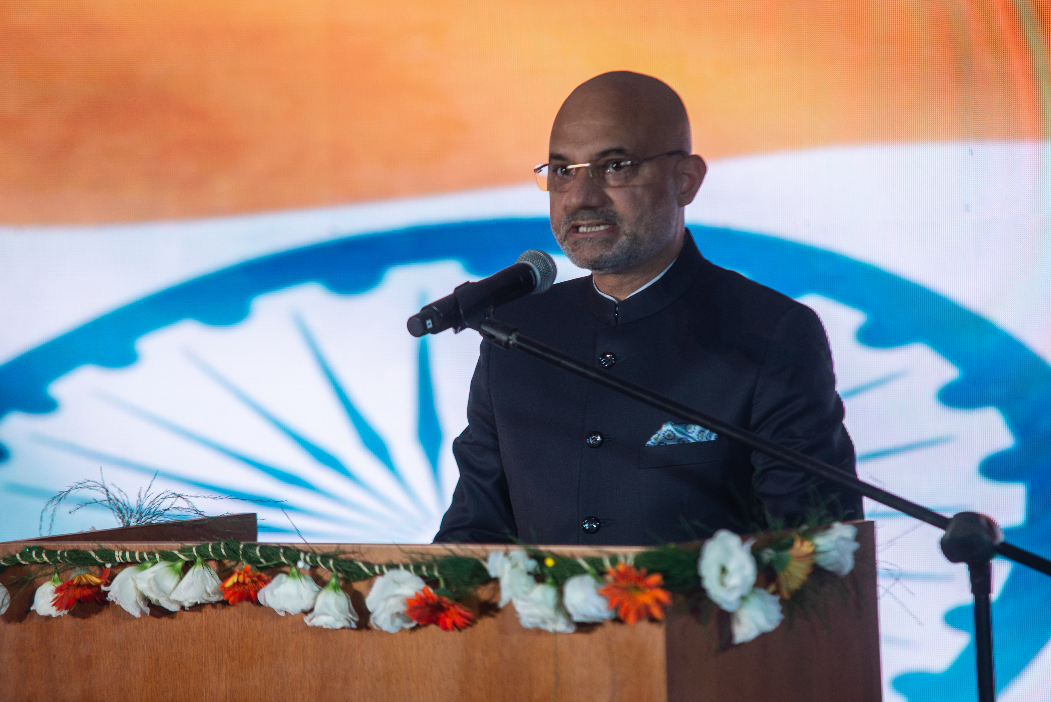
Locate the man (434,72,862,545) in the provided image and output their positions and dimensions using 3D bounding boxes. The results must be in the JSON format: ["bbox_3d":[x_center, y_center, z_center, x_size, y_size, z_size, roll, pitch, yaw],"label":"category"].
[{"bbox_3d":[0.148,0.547,6.860,0.550,1.750,0.380,0,2,28],"label":"man"}]

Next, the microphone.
[{"bbox_3d":[-0.048,-0.061,6.570,0.053,0.053,0.235,1,18,44],"label":"microphone"}]

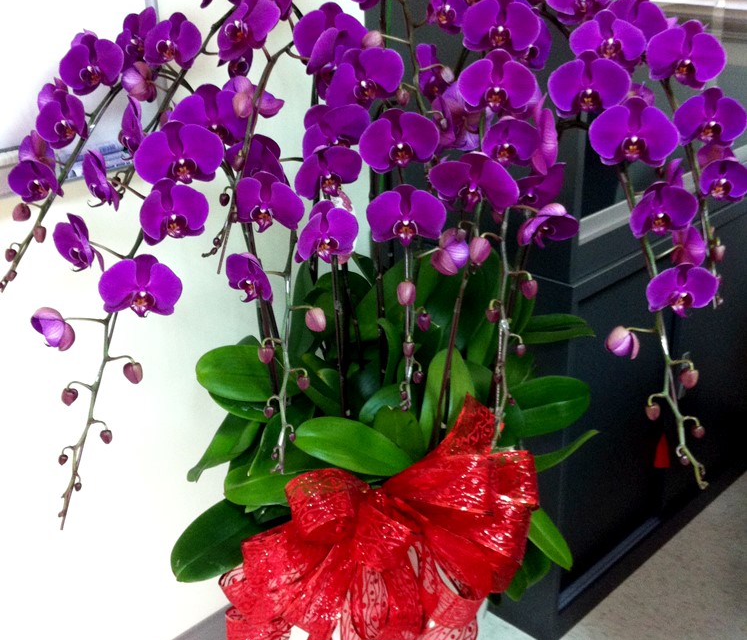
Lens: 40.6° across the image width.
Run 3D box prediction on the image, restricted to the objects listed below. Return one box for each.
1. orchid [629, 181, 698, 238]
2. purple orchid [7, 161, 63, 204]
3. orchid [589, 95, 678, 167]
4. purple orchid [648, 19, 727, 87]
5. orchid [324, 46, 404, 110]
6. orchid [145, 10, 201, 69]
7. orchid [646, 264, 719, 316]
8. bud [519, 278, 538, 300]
[{"bbox_3d":[0.342,-0.130,1.190,0.084,0.074,0.045,-2,18,16],"label":"orchid"},{"bbox_3d":[-0.401,-0.165,1.200,0.074,0.055,0.035,9,27,23],"label":"purple orchid"},{"bbox_3d":[0.297,-0.216,1.150,0.102,0.078,0.040,4,24,14],"label":"orchid"},{"bbox_3d":[0.381,-0.325,1.230,0.099,0.083,0.045,10,15,13],"label":"purple orchid"},{"bbox_3d":[-0.011,-0.283,1.180,0.092,0.072,0.040,-18,23,8],"label":"orchid"},{"bbox_3d":[-0.264,-0.367,1.330,0.079,0.074,0.040,14,14,21],"label":"orchid"},{"bbox_3d":[0.392,-0.037,1.280,0.088,0.060,0.042,2,29,14],"label":"orchid"},{"bbox_3d":[0.173,-0.034,1.130,0.021,0.022,0.021,-2,25,0],"label":"bud"}]

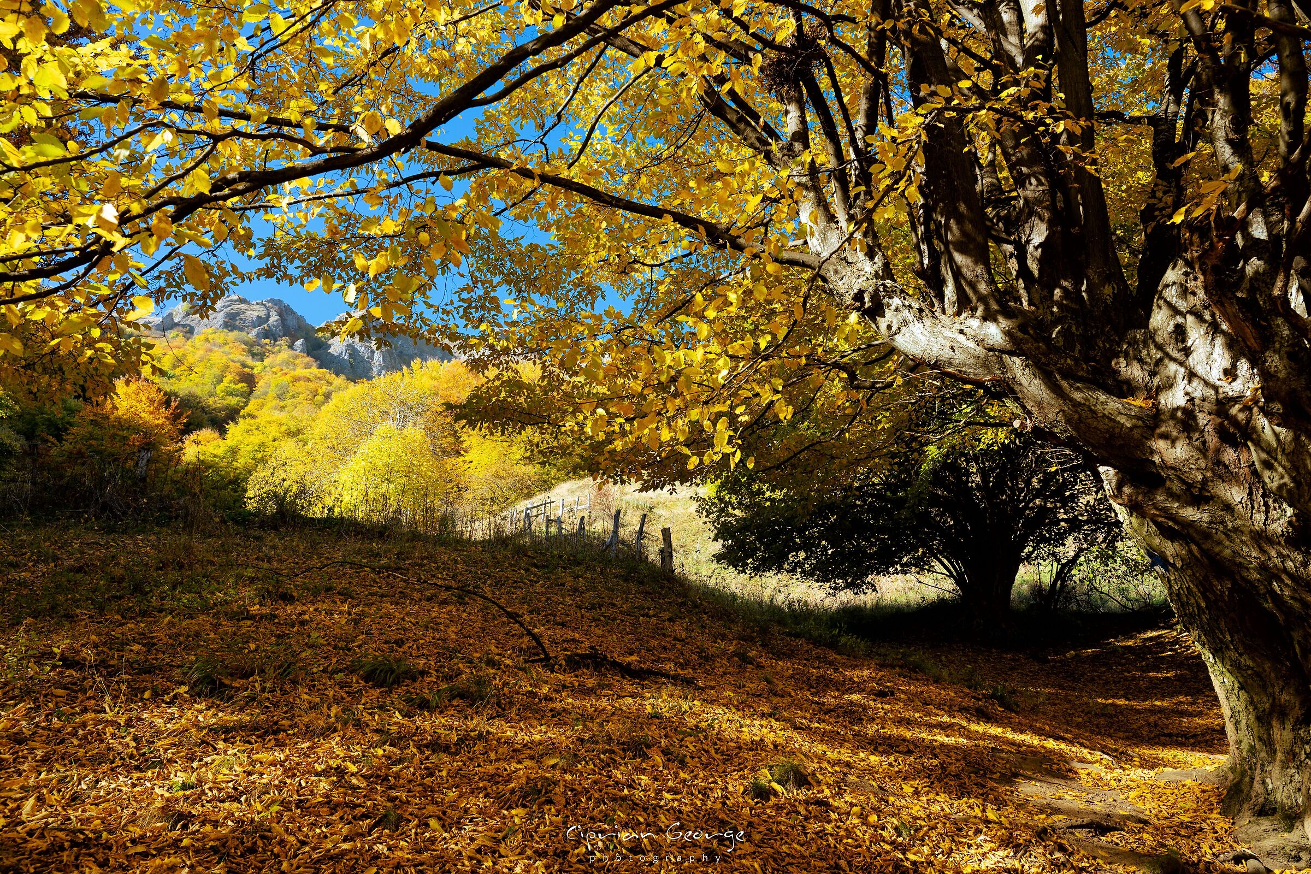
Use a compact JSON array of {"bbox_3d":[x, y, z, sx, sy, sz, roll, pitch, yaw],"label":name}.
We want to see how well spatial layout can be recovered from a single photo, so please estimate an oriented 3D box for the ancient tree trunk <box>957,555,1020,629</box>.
[{"bbox_3d":[4.780,2.220,12.500,0.920,1.060,0.850,0,0,21],"label":"ancient tree trunk"}]

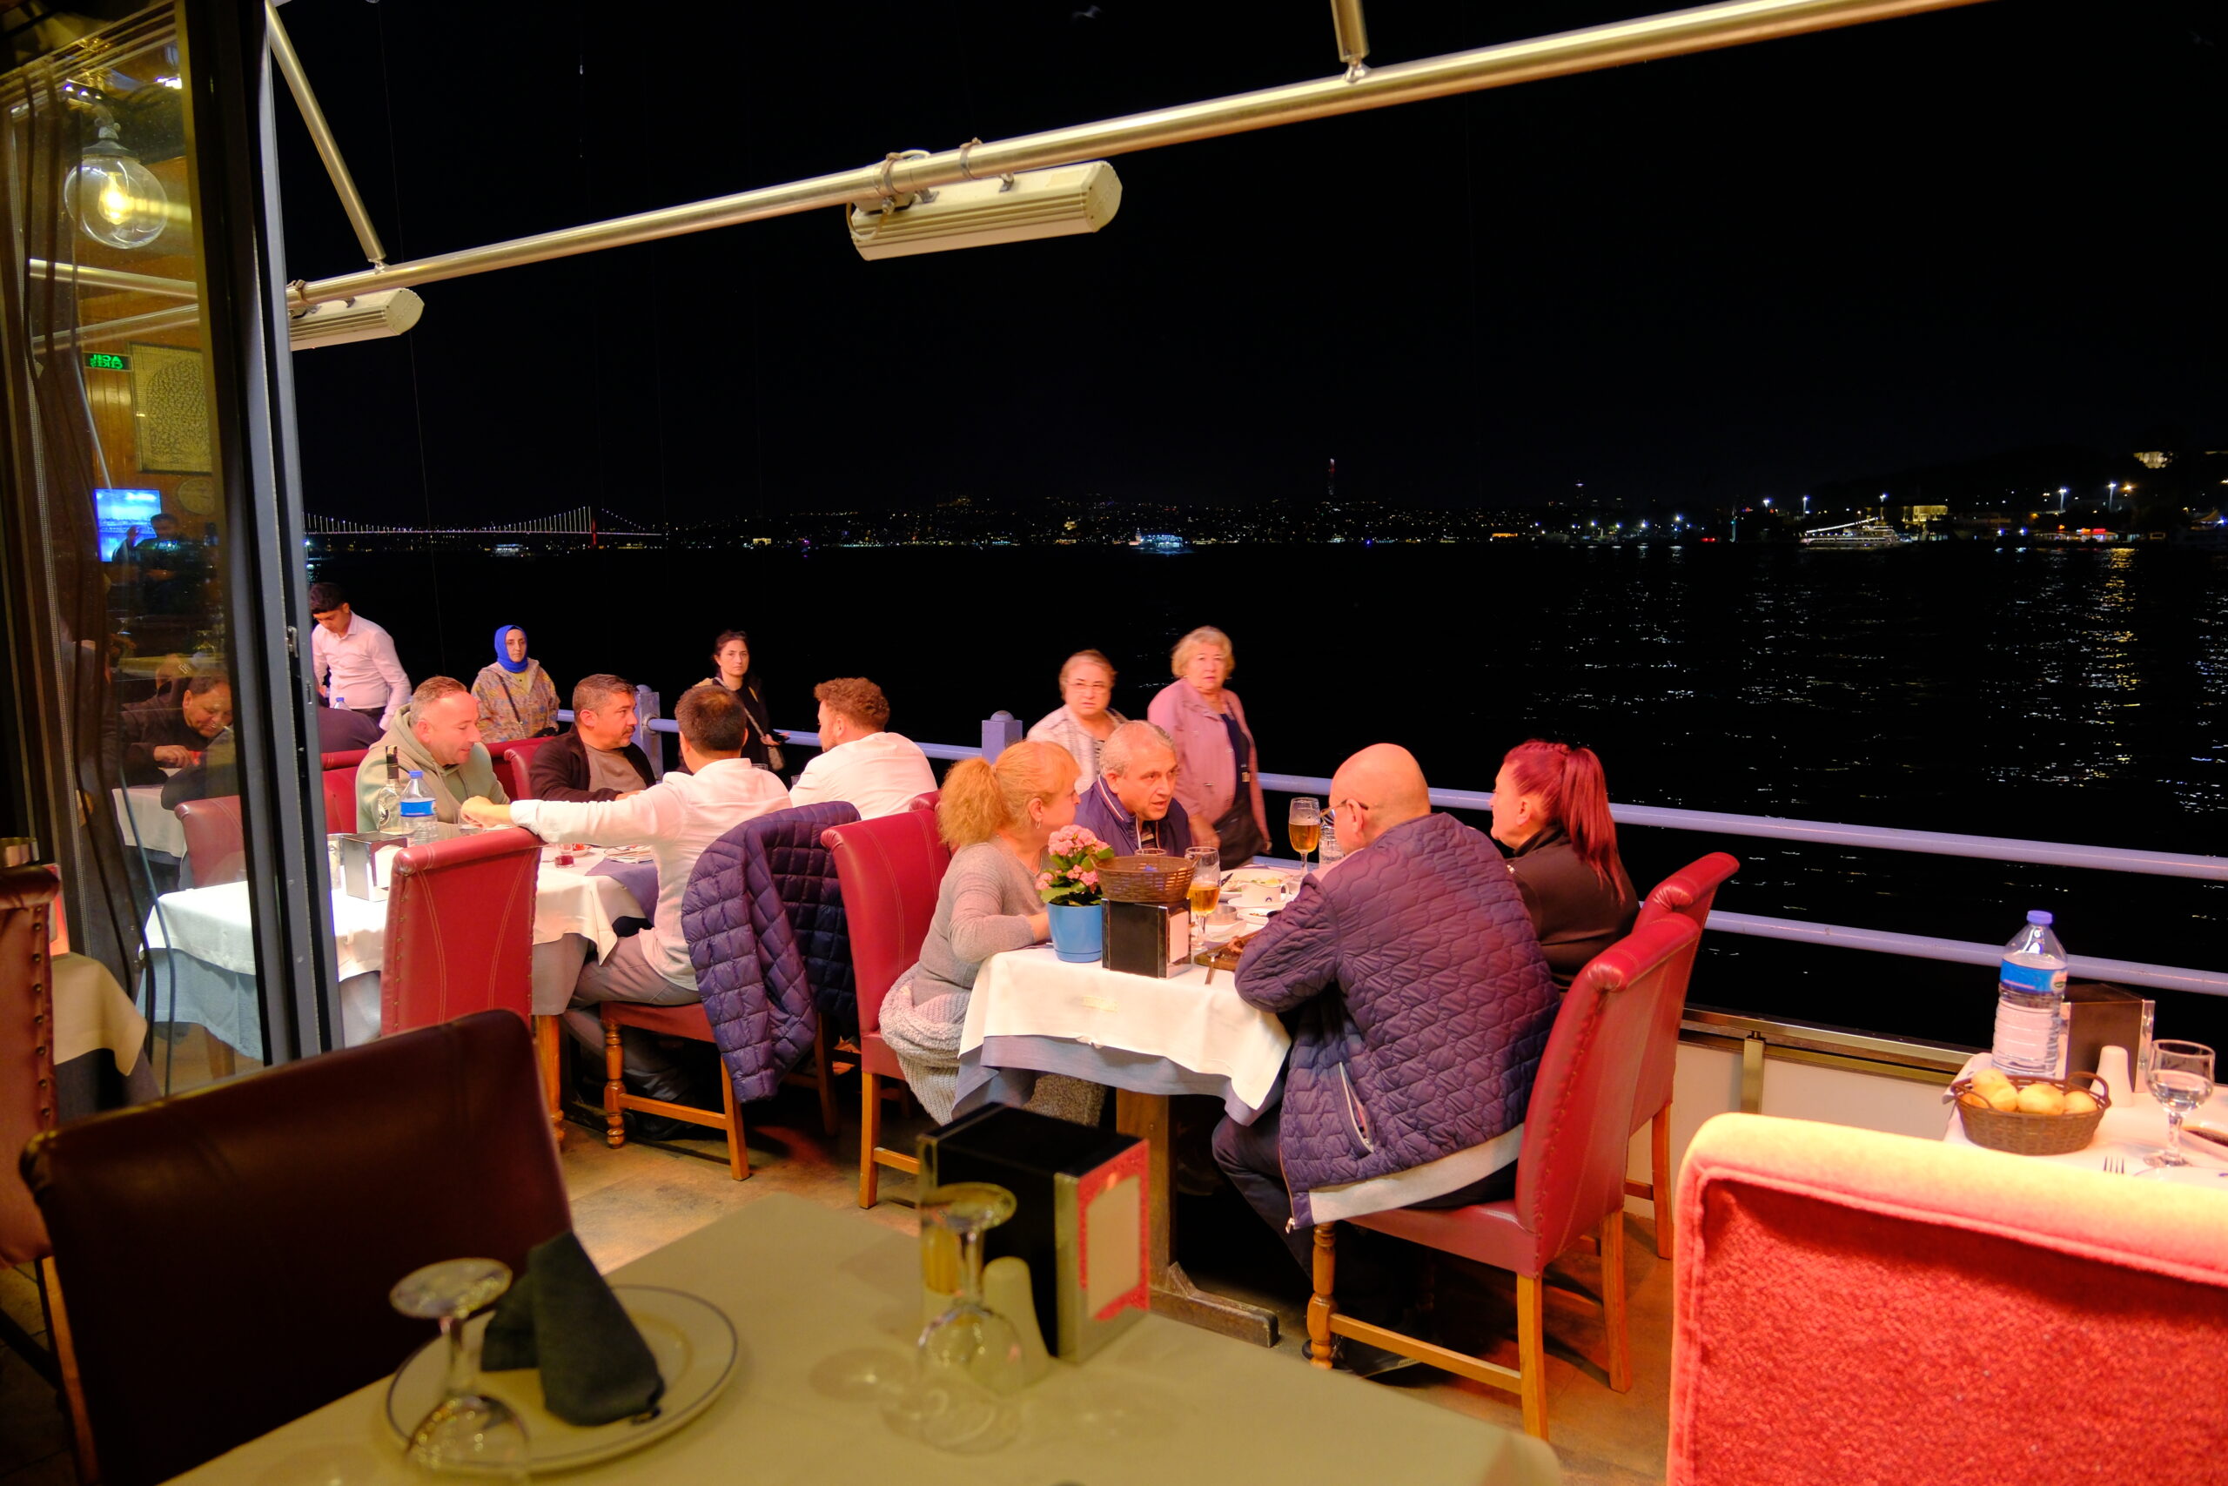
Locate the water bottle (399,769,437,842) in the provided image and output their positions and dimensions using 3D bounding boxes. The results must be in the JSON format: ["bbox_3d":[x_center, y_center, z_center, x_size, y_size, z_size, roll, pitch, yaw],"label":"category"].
[{"bbox_3d":[-2.131,0.256,4.519,0.090,0.315,0.090,4,9,31],"label":"water bottle"}]

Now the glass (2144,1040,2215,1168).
[{"bbox_3d":[1.542,0.522,2.150,0.080,0.175,0.080,4,9,30],"label":"glass"}]

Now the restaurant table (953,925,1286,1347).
[{"bbox_3d":[0.309,0.811,3.648,0.700,0.780,1.190,4,9,30],"label":"restaurant table"}]

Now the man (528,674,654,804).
[{"bbox_3d":[-1.708,0.367,5.355,0.760,1.230,0.530,4,9,28],"label":"man"}]

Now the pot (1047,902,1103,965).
[{"bbox_3d":[-0.083,0.461,3.610,0.146,0.132,0.146,0,8,0],"label":"pot"}]

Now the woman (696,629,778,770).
[{"bbox_3d":[-1.600,0.291,6.346,0.450,1.530,0.320,-5,9,-30],"label":"woman"}]

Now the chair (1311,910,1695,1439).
[{"bbox_3d":[0.747,0.811,2.947,0.570,0.965,0.460,6,10,41],"label":"chair"}]

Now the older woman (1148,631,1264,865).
[{"bbox_3d":[0.335,0.376,5.449,0.470,1.600,0.330,-6,10,-38],"label":"older woman"}]

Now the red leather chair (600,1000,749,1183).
[{"bbox_3d":[-1.076,0.653,4.179,0.600,0.990,0.420,4,9,28],"label":"red leather chair"}]

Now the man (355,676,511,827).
[{"bbox_3d":[-2.087,0.417,4.887,0.800,1.260,0.540,3,8,25],"label":"man"}]

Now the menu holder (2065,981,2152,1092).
[{"bbox_3d":[1.720,0.516,2.622,0.152,0.158,0.122,1,8,8],"label":"menu holder"}]

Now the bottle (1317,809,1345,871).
[{"bbox_3d":[0.584,0.274,3.948,0.070,0.200,0.070,4,9,30],"label":"bottle"}]

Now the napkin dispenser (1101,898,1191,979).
[{"bbox_3d":[0.074,0.422,3.316,0.164,0.158,0.122,4,9,29],"label":"napkin dispenser"}]

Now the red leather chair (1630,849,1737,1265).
[{"bbox_3d":[1.108,0.732,3.519,0.570,0.965,0.460,5,9,35],"label":"red leather chair"}]

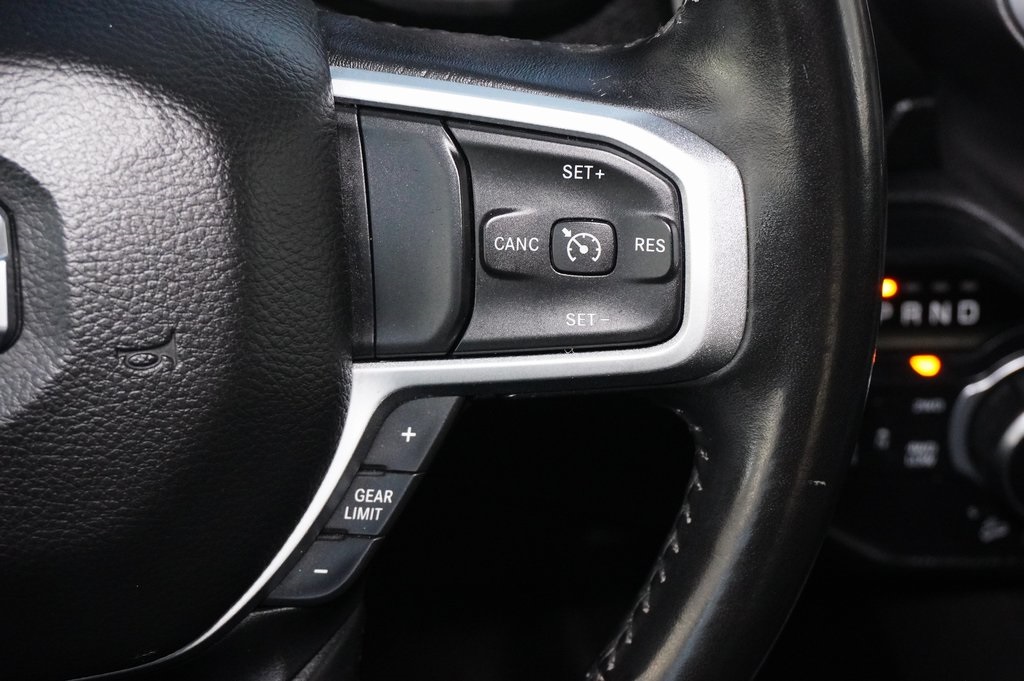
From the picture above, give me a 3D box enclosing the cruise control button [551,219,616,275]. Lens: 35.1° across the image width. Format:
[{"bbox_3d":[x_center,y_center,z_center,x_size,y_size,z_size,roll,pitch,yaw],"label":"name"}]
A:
[{"bbox_3d":[0.015,-0.020,0.338,0.013,0.011,0.004,1,-2,3],"label":"cruise control button"}]

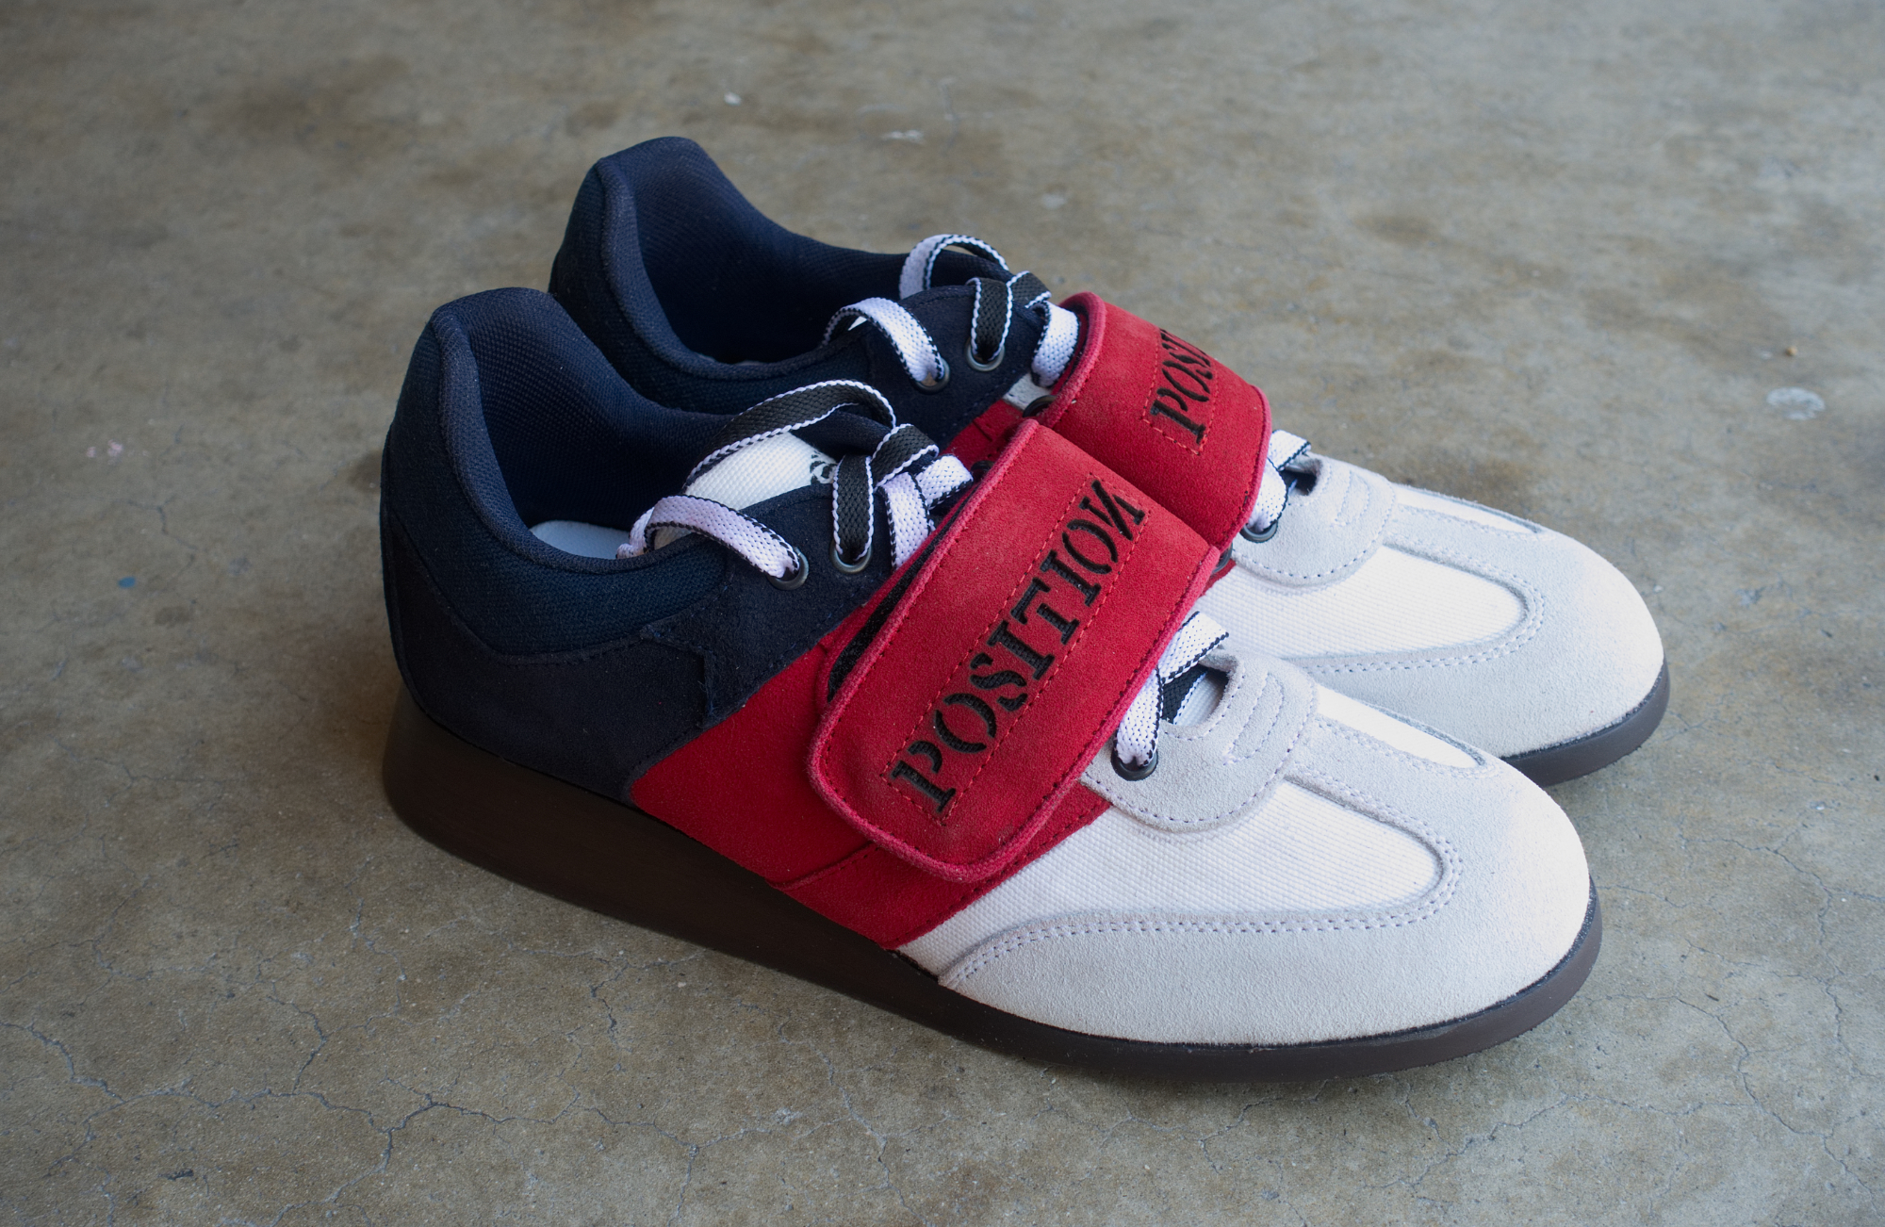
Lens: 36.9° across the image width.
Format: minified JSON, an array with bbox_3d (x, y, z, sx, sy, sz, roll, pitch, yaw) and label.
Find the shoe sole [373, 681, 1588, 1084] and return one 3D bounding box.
[{"bbox_3d":[0.002,0.043,0.634,0.290,0.042,0.107,11,31,18],"label":"shoe sole"}]

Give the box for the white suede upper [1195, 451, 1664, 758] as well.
[{"bbox_3d":[0.119,-0.016,0.702,0.124,0.059,0.100,8,30,13],"label":"white suede upper"}]

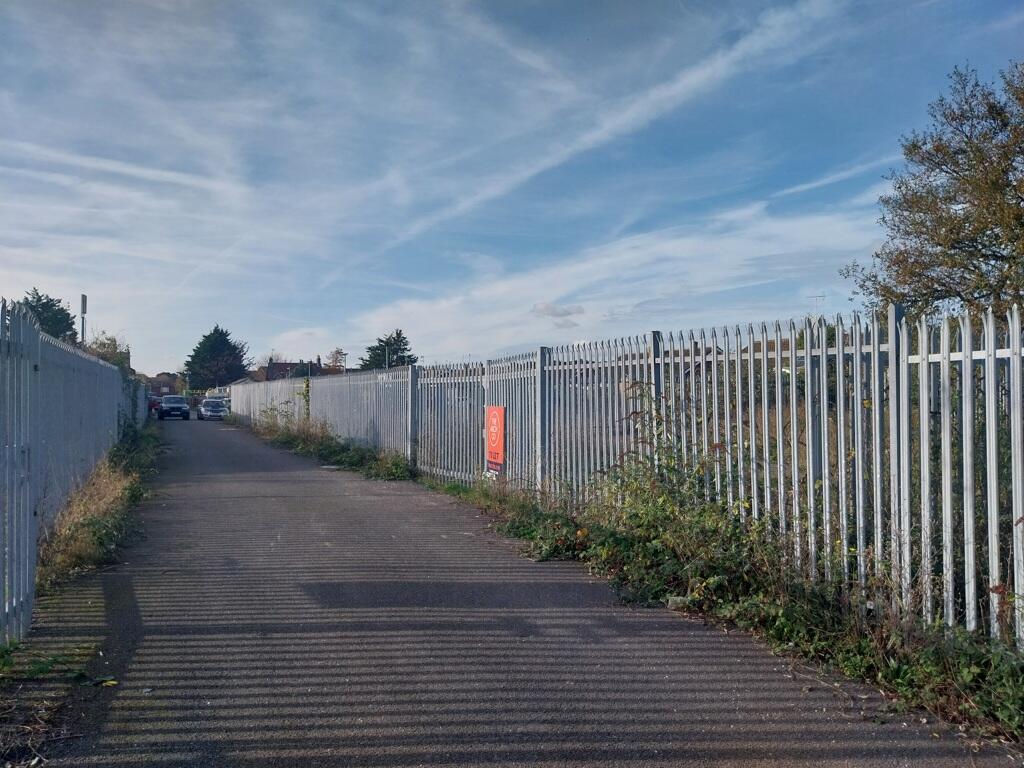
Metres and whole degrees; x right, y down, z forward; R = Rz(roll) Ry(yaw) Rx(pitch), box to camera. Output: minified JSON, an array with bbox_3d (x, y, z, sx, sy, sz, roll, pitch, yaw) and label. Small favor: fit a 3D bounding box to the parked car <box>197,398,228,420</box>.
[{"bbox_3d":[-20.500,1.700,52.800,1.790,1.460,4.300,0,-1,-26],"label":"parked car"}]

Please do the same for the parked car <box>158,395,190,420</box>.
[{"bbox_3d":[-23.300,1.600,53.100,1.860,1.640,4.600,0,-1,-26],"label":"parked car"}]

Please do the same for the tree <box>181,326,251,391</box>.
[{"bbox_3d":[-40.300,-2.350,105.000,8.400,11.000,8.400,0,-1,-21],"label":"tree"}]

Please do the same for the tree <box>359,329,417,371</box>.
[{"bbox_3d":[-16.200,-2.000,100.000,7.300,10.200,7.000,0,-1,0],"label":"tree"}]

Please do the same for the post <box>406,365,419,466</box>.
[{"bbox_3d":[-2.210,0.735,17.200,0.130,2.300,0.130,0,-1,-23],"label":"post"}]

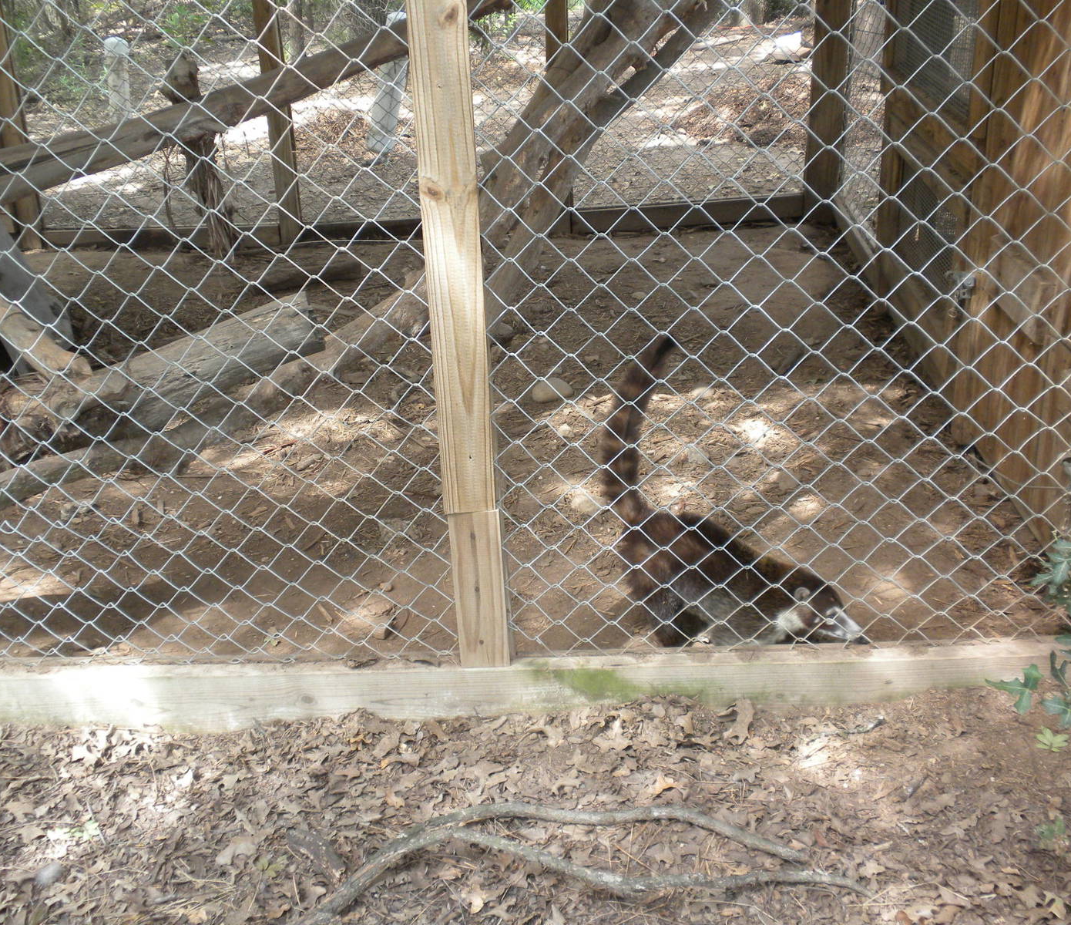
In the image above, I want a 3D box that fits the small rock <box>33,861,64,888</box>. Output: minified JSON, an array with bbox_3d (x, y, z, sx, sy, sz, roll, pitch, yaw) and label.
[{"bbox_3d":[-0.748,0.634,2.026,0.048,0.034,0.042,-2,23,0],"label":"small rock"}]

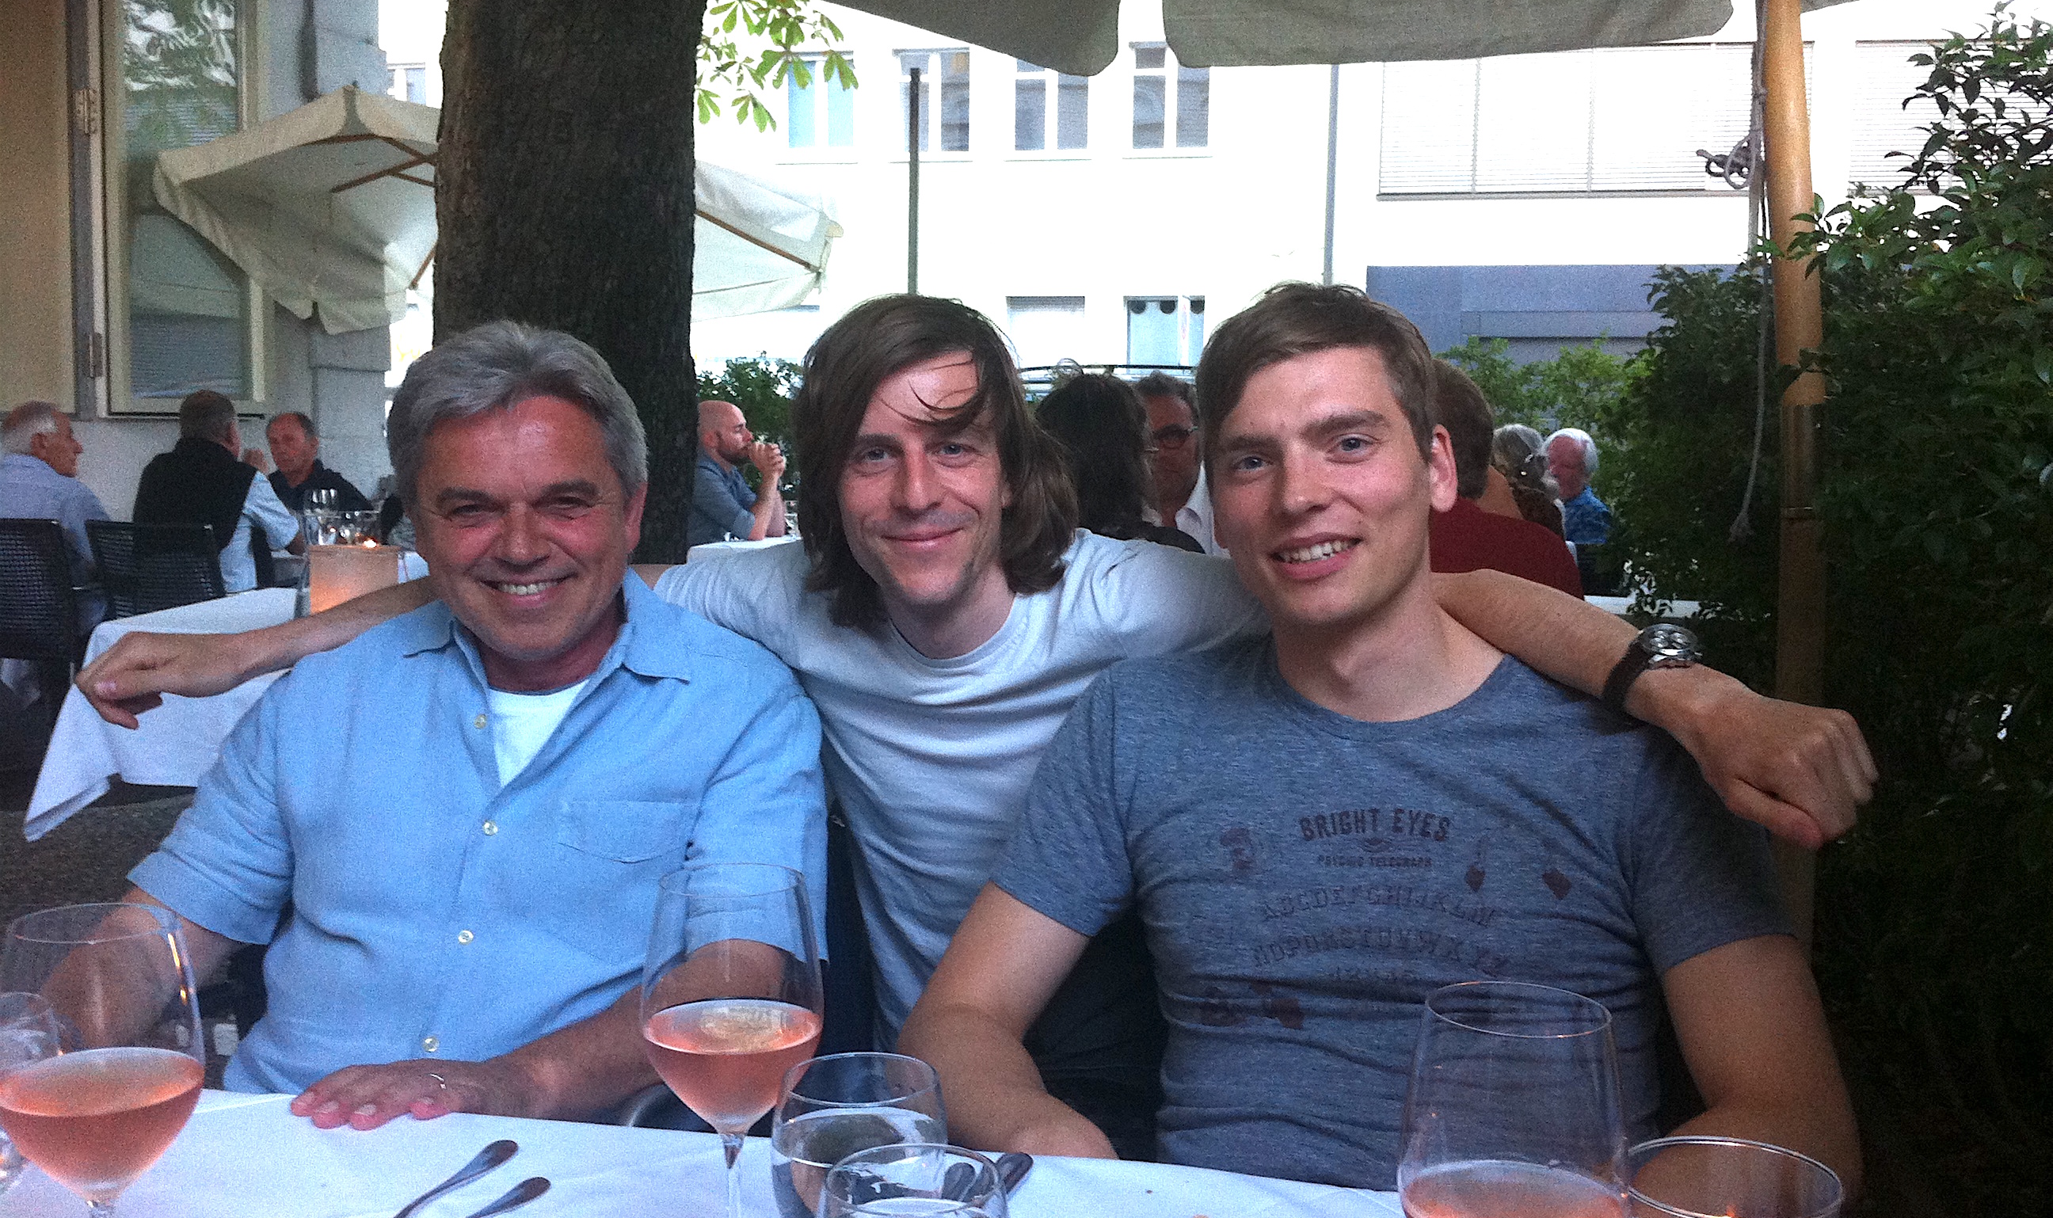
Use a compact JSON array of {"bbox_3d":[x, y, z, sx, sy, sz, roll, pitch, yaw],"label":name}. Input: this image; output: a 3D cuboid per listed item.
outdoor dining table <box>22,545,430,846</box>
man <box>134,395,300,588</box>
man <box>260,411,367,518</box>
[{"bbox_3d":[-1.428,0.367,4.578,0.980,0.750,0.920,2,5,4],"label":"outdoor dining table"},{"bbox_3d":[-2.379,-0.056,6.247,0.560,1.240,0.820,4,6,24],"label":"man"},{"bbox_3d":[-2.558,-0.131,7.325,0.550,1.180,0.800,3,6,20],"label":"man"}]

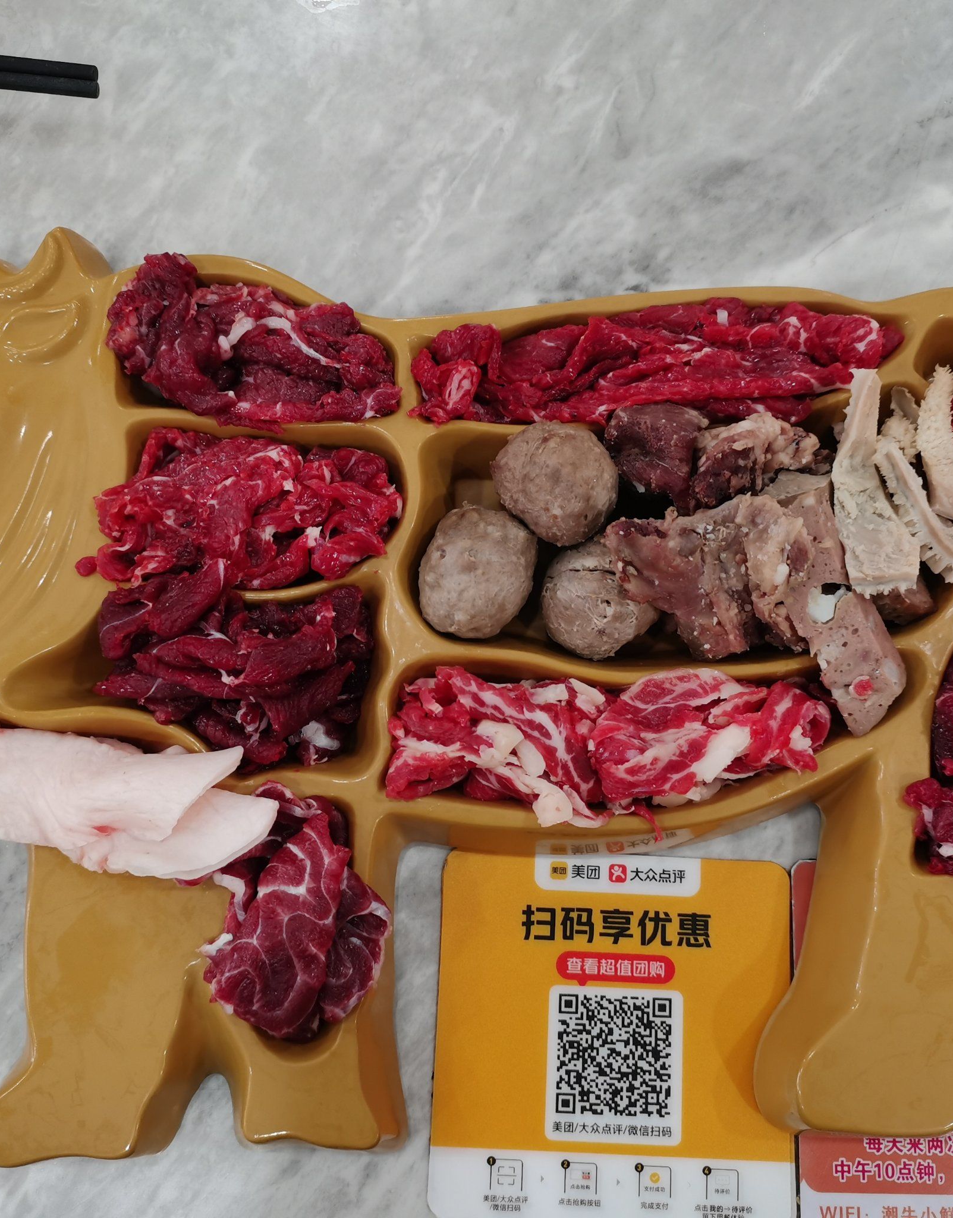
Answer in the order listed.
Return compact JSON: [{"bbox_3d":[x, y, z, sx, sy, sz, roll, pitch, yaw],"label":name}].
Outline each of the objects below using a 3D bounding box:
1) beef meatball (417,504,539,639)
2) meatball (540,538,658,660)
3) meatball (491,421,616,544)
[{"bbox_3d":[0.000,-0.011,0.381,0.035,0.037,0.040,0,76,2],"label":"beef meatball"},{"bbox_3d":[0.037,-0.003,0.379,0.035,0.035,0.036,0,76,2],"label":"meatball"},{"bbox_3d":[0.024,-0.038,0.383,0.038,0.037,0.037,0,76,2],"label":"meatball"}]

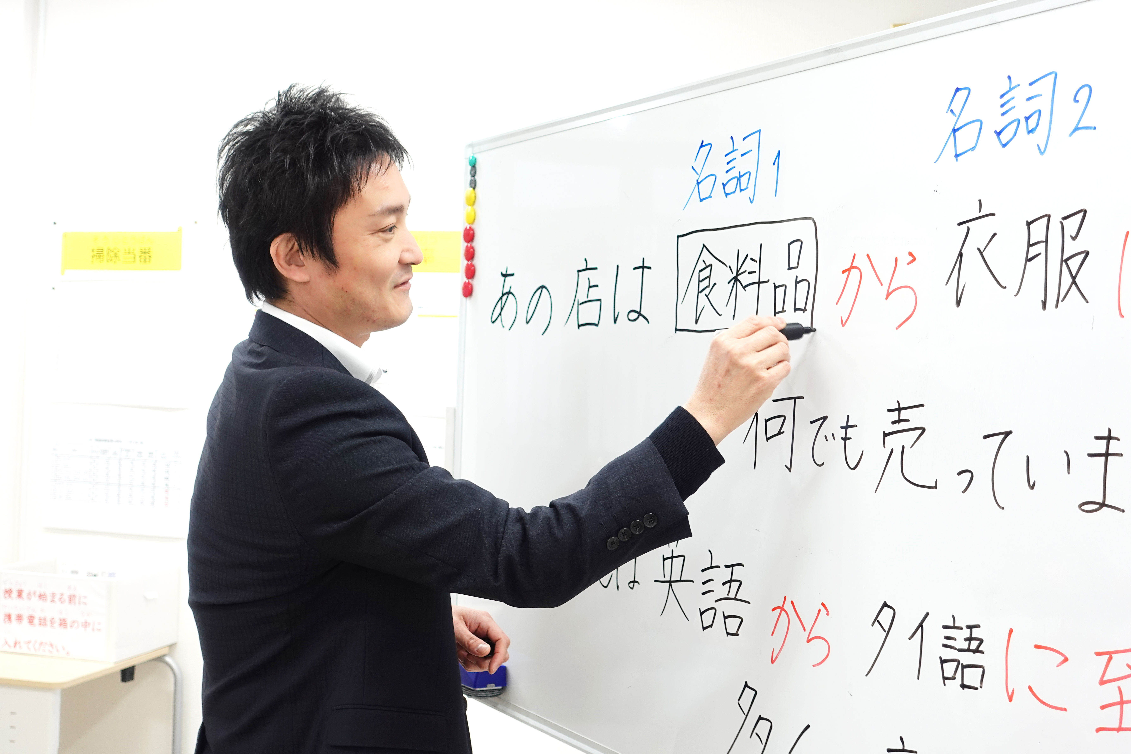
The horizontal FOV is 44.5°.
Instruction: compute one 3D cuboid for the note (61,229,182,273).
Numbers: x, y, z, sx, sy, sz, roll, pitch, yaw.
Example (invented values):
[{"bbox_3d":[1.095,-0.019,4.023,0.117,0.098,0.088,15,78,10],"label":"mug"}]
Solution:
[{"bbox_3d":[-1.085,-0.307,3.380,0.345,0.103,0.004,2,0,19],"label":"note"}]

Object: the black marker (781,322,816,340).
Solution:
[{"bbox_3d":[0.225,-0.049,1.550,0.130,0.019,0.019,-4,2,-20],"label":"black marker"}]

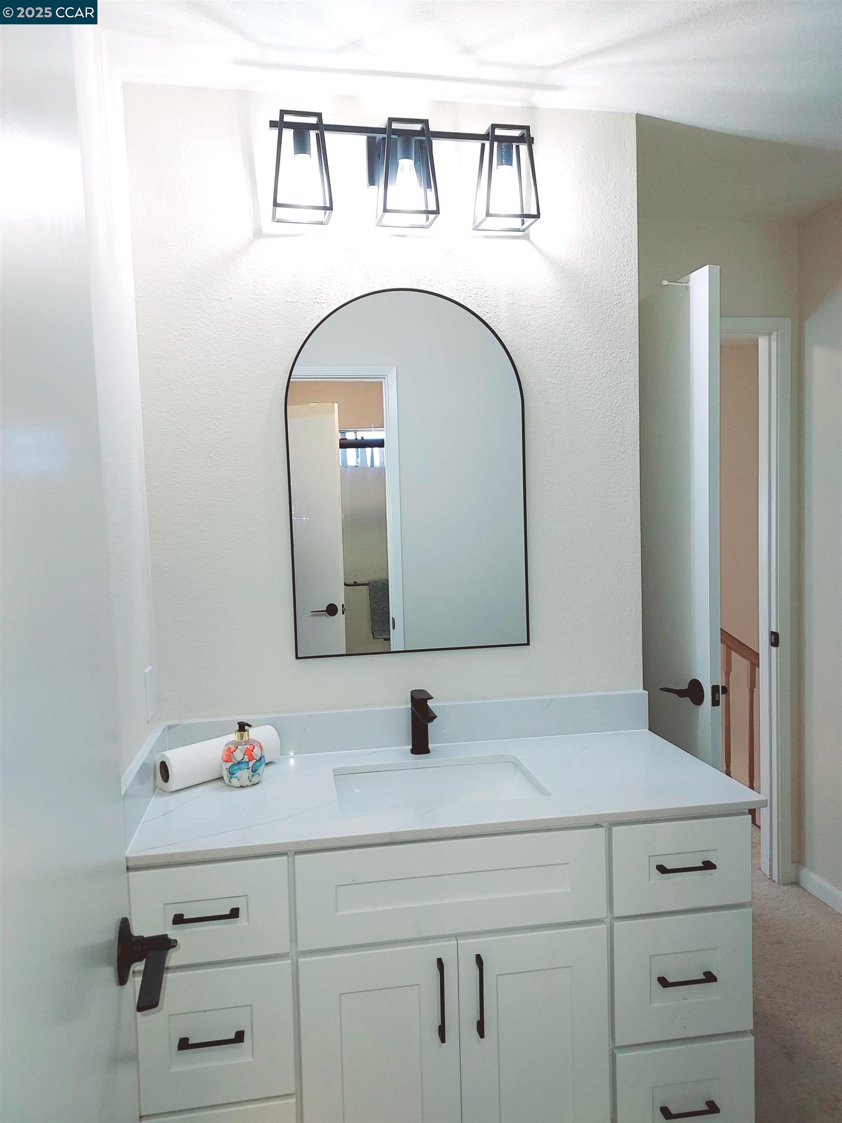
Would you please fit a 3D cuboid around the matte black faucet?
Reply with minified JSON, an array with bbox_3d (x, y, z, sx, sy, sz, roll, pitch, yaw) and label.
[{"bbox_3d":[0.004,0.403,1.907,0.047,0.162,0.168,-2,3,-9],"label":"matte black faucet"}]

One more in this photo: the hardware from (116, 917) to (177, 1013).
[{"bbox_3d":[-0.295,0.435,0.839,0.060,0.069,0.144,-2,3,-14],"label":"hardware"}]

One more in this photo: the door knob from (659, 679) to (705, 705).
[{"bbox_3d":[0.688,0.344,2.062,0.052,0.069,0.136,-2,3,-17],"label":"door knob"}]

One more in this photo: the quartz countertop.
[{"bbox_3d":[0.039,0.501,1.759,1.260,0.022,0.554,-2,3,-9],"label":"quartz countertop"}]

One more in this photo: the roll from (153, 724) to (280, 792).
[{"bbox_3d":[-0.467,0.457,1.813,0.088,0.088,0.283,1,4,41],"label":"roll"}]

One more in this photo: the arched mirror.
[{"bbox_3d":[-0.026,-0.226,1.982,0.605,0.914,0.027,-2,3,-9],"label":"arched mirror"}]

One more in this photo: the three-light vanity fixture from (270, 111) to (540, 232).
[{"bbox_3d":[-0.038,-0.924,1.878,0.638,0.220,0.166,-2,3,-9],"label":"three-light vanity fixture"}]

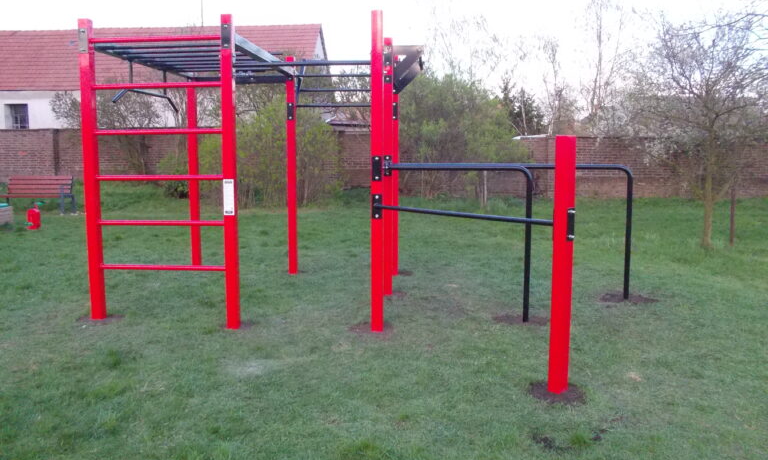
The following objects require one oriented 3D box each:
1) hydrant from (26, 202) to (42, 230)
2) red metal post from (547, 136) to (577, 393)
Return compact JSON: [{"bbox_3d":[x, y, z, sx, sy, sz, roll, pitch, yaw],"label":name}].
[{"bbox_3d":[-6.803,-0.267,12.495,0.260,0.528,0.250,-3,7,-28],"label":"hydrant"},{"bbox_3d":[1.153,0.234,4.144,0.095,1.659,0.095,-5,8,-41],"label":"red metal post"}]

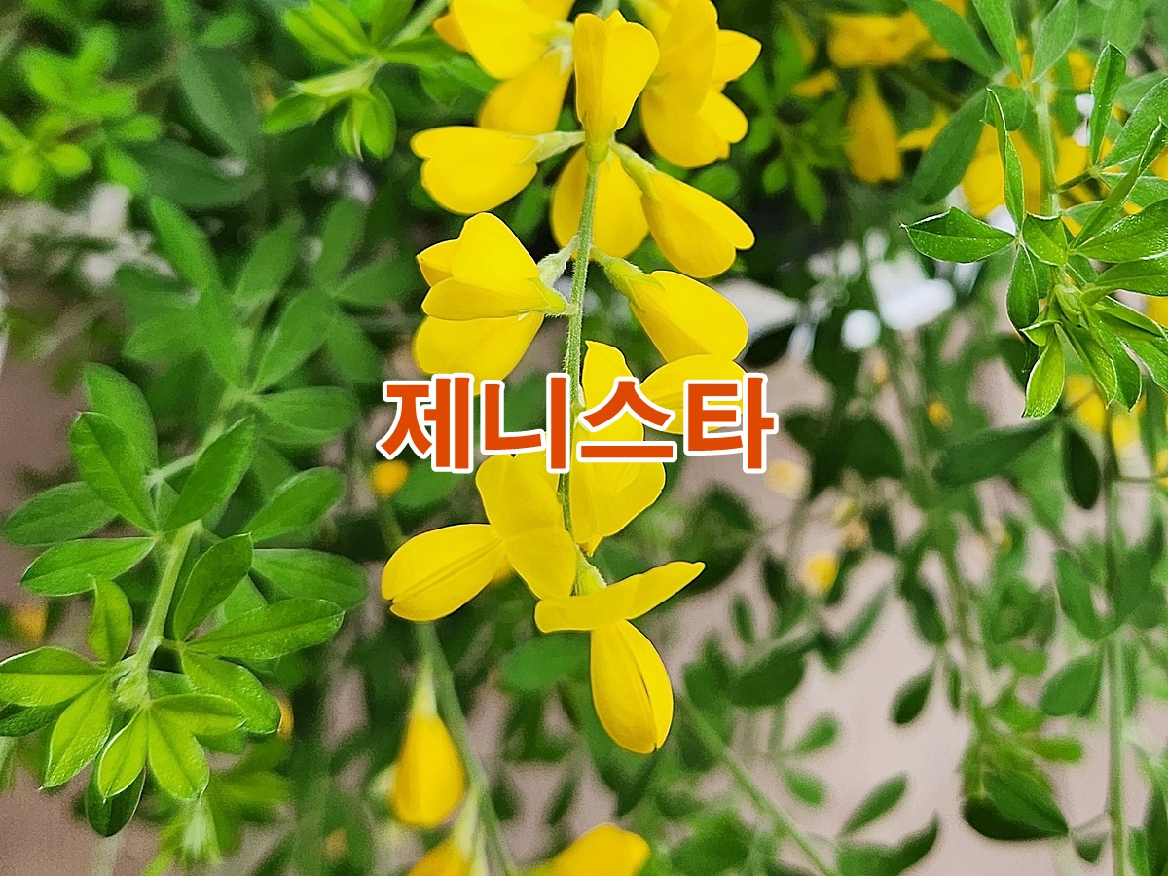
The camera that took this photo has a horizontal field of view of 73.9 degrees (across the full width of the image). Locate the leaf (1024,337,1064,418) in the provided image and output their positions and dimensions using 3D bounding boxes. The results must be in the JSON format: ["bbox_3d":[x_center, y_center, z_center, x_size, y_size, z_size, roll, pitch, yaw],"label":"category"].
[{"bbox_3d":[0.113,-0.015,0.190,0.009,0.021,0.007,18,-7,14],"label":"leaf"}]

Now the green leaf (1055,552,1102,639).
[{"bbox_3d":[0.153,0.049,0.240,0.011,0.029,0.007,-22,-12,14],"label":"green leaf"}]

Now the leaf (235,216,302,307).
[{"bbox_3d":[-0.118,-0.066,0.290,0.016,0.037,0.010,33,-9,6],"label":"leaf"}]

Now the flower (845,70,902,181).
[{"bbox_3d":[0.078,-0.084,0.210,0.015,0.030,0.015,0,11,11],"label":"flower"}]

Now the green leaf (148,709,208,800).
[{"bbox_3d":[-0.081,0.062,0.153,0.009,0.021,0.003,-37,-14,-9],"label":"green leaf"}]

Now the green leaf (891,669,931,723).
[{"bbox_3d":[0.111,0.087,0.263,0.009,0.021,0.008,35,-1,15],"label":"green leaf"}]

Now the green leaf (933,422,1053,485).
[{"bbox_3d":[0.103,0.003,0.194,0.035,0.011,0.003,-19,-23,-13],"label":"green leaf"}]

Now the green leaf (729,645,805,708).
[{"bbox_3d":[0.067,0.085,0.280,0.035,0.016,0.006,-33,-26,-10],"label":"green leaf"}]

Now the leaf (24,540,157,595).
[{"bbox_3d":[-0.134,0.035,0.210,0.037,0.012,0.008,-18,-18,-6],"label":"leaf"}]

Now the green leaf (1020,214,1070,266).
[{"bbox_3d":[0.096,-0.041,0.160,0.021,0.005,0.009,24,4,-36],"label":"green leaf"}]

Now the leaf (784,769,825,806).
[{"bbox_3d":[0.074,0.117,0.260,0.010,0.003,0.015,-35,43,-21],"label":"leaf"}]

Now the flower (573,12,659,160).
[{"bbox_3d":[0.004,-0.054,0.119,0.013,0.021,0.011,5,8,0],"label":"flower"}]

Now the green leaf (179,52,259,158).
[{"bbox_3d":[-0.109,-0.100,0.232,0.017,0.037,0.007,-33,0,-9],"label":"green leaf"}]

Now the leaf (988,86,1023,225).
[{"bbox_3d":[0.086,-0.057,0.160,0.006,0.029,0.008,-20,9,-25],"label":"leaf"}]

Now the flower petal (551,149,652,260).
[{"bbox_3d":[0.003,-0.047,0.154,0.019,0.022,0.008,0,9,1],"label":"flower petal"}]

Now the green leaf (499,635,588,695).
[{"bbox_3d":[-0.010,0.059,0.203,0.023,0.013,0.004,-7,-27,-13],"label":"green leaf"}]

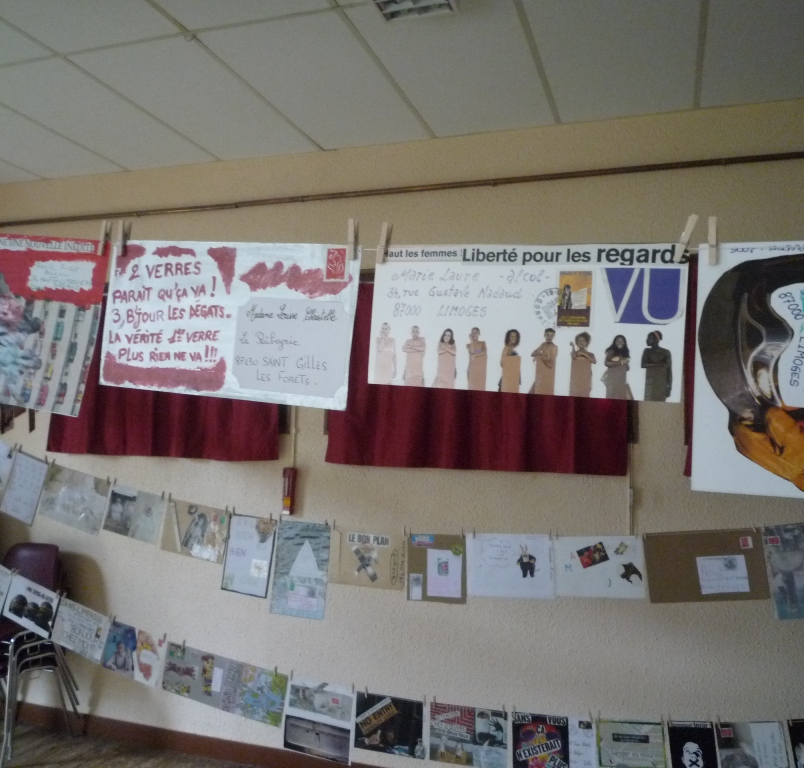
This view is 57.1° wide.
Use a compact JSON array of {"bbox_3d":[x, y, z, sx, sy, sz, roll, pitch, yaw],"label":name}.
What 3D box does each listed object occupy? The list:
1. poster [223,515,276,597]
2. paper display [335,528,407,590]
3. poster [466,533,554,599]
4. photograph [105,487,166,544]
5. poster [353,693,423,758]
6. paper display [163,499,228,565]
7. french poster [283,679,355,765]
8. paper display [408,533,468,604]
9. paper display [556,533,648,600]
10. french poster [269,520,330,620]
[{"bbox_3d":[-0.462,0.521,2.235,0.157,0.228,0.015,4,-3,19],"label":"poster"},{"bbox_3d":[-0.091,0.470,1.980,0.214,0.145,0.008,2,-4,20],"label":"paper display"},{"bbox_3d":[0.270,0.454,1.849,0.217,0.157,0.008,-3,-6,20],"label":"poster"},{"bbox_3d":[-0.813,0.395,2.251,0.209,0.145,0.008,9,-2,21],"label":"photograph"},{"bbox_3d":[-0.034,0.936,2.028,0.204,0.150,0.015,0,-4,19],"label":"poster"},{"bbox_3d":[-0.642,0.458,2.301,0.227,0.162,0.015,8,-1,19],"label":"paper display"},{"bbox_3d":[-0.229,0.944,2.073,0.205,0.194,0.008,4,-3,20],"label":"french poster"},{"bbox_3d":[0.094,0.500,2.006,0.163,0.182,0.015,-3,-5,18],"label":"paper display"},{"bbox_3d":[0.492,0.459,1.853,0.212,0.152,0.015,-5,-6,18],"label":"paper display"},{"bbox_3d":[-0.280,0.514,2.045,0.161,0.253,0.008,3,-4,20],"label":"french poster"}]

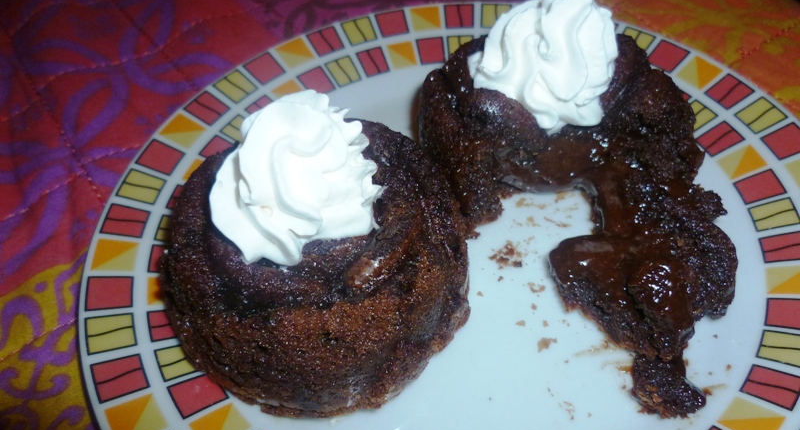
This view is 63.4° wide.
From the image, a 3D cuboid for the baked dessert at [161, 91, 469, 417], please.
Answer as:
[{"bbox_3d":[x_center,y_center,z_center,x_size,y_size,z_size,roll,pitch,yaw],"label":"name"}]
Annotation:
[{"bbox_3d":[-0.022,0.007,0.175,0.083,0.038,0.083,-3,49,3],"label":"baked dessert"}]

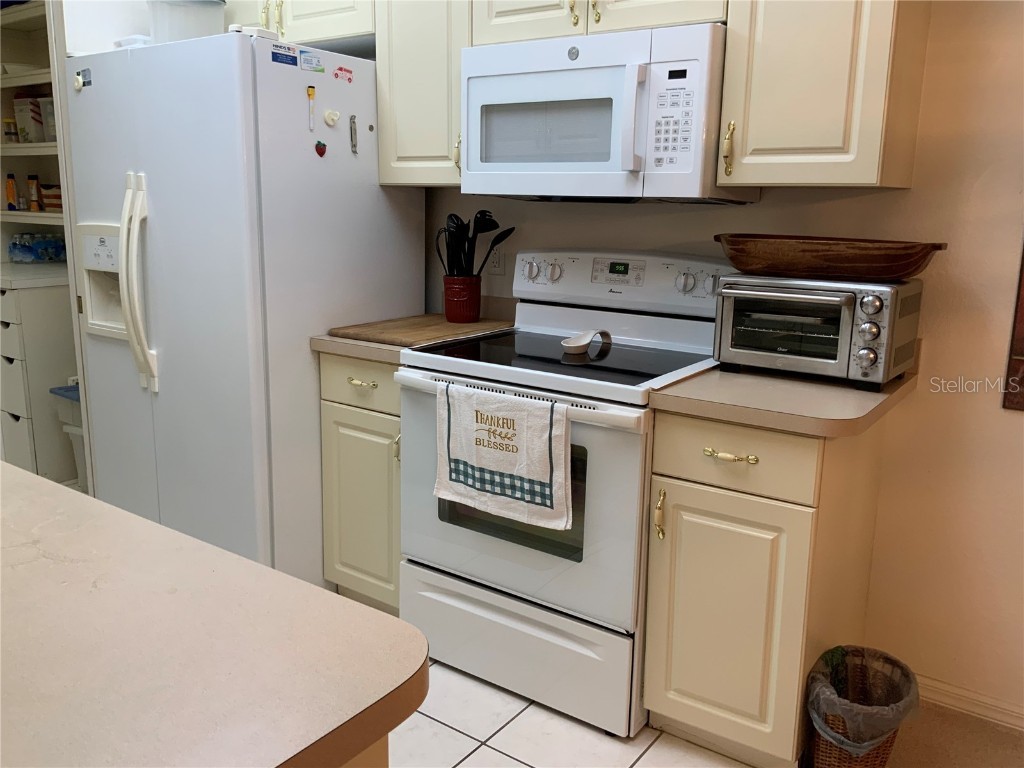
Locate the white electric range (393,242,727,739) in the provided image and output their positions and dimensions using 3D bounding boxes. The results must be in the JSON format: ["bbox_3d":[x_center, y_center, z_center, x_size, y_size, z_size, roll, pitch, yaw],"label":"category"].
[{"bbox_3d":[0.162,0.238,2.468,0.758,1.165,0.655,9,15,34],"label":"white electric range"}]

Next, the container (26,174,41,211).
[{"bbox_3d":[-2.500,-0.993,4.475,0.060,0.185,0.060,9,15,34],"label":"container"}]

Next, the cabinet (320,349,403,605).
[{"bbox_3d":[-0.285,0.298,2.837,0.363,0.848,0.613,9,15,34],"label":"cabinet"}]

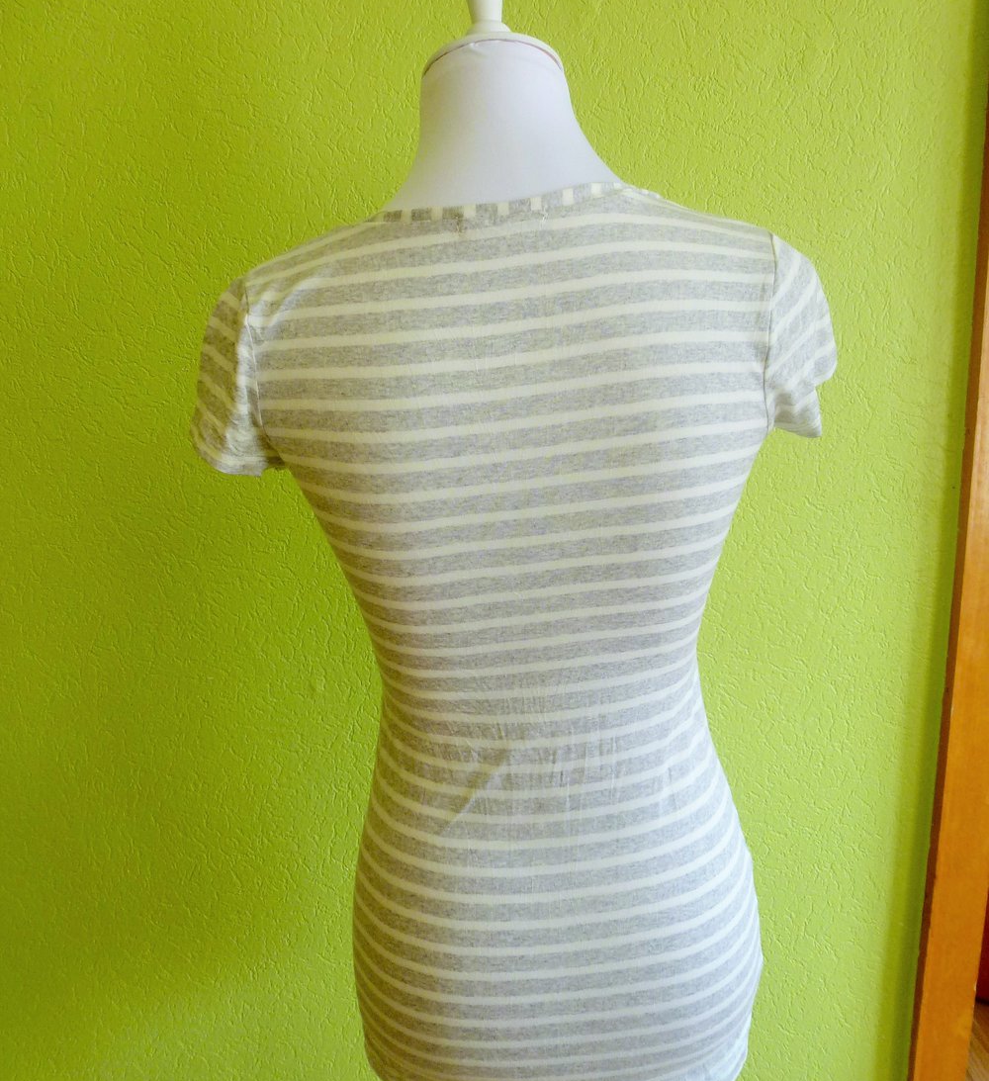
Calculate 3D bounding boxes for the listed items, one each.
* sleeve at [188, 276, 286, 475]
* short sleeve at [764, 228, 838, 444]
[{"bbox_3d":[-0.184,-0.123,0.700,0.073,0.146,0.110,-3,15,0],"label":"sleeve"},{"bbox_3d":[0.221,-0.153,0.700,0.062,0.148,0.110,-3,15,0],"label":"short sleeve"}]

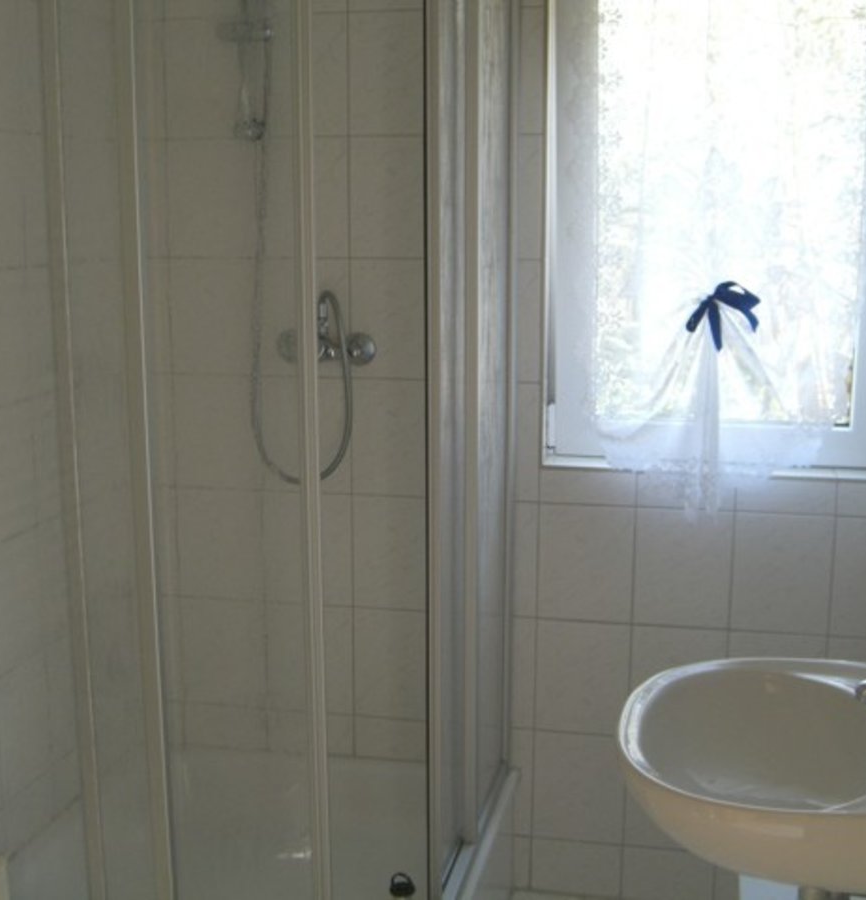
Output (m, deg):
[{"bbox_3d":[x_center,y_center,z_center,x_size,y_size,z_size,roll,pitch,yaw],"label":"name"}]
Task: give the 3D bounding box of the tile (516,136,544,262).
[{"bbox_3d":[0.122,-0.506,2.667,0.200,0.250,0.010,2,10,11],"label":"tile"}]

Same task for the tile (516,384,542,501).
[{"bbox_3d":[0.122,-0.015,2.756,0.200,0.250,0.010,2,10,11],"label":"tile"}]

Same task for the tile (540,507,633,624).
[{"bbox_3d":[0.318,0.237,2.761,0.200,0.250,0.010,2,10,11],"label":"tile"}]

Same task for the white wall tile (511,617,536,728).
[{"bbox_3d":[0.122,0.475,2.845,0.200,0.250,0.010,2,10,11],"label":"white wall tile"}]

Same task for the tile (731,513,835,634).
[{"bbox_3d":[0.710,0.250,2.680,0.198,0.247,0.012,2,10,11],"label":"tile"}]

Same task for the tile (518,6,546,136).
[{"bbox_3d":[0.124,-0.755,2.633,0.198,0.247,0.012,2,10,11],"label":"tile"}]

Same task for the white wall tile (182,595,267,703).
[{"bbox_3d":[-0.466,0.453,2.963,0.200,0.250,0.010,2,10,11],"label":"white wall tile"}]

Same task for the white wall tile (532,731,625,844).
[{"bbox_3d":[0.317,0.727,2.841,0.198,0.247,0.012,2,10,11],"label":"white wall tile"}]

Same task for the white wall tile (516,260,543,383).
[{"bbox_3d":[0.123,-0.263,2.715,0.198,0.247,0.012,2,10,11],"label":"white wall tile"}]

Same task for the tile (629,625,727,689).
[{"bbox_3d":[0.514,0.490,2.766,0.200,0.250,0.010,2,10,11],"label":"tile"}]

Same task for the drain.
[{"bbox_3d":[-0.060,0.883,2.674,0.057,0.040,0.057,0,10,0],"label":"drain"}]

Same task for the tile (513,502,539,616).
[{"bbox_3d":[0.122,0.230,2.800,0.200,0.250,0.010,2,10,11],"label":"tile"}]

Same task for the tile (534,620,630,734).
[{"bbox_3d":[0.318,0.481,2.800,0.198,0.247,0.012,2,10,11],"label":"tile"}]

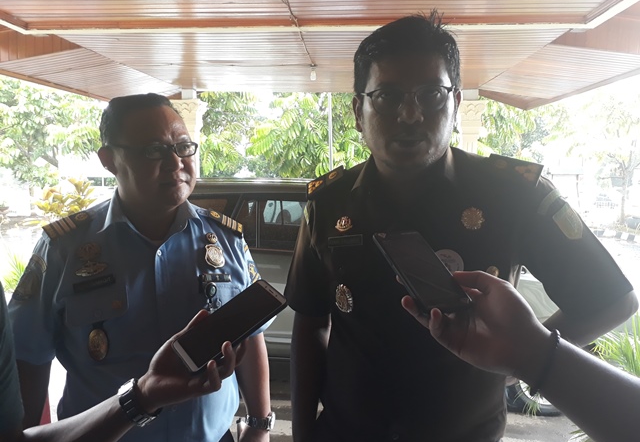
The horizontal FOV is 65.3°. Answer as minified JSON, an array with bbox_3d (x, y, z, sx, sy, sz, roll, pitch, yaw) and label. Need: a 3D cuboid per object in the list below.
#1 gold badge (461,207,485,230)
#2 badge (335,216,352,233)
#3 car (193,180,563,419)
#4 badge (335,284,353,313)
[{"bbox_3d":[0.241,-0.002,0.790,0.037,0.037,0.008,0,-12,17],"label":"gold badge"},{"bbox_3d":[0.040,0.006,0.840,0.032,0.025,0.008,-3,-13,30],"label":"badge"},{"bbox_3d":[0.452,0.483,4.718,4.400,1.770,1.780,1,6,7],"label":"car"},{"bbox_3d":[0.040,0.131,0.840,0.036,0.049,0.008,-11,-11,36],"label":"badge"}]

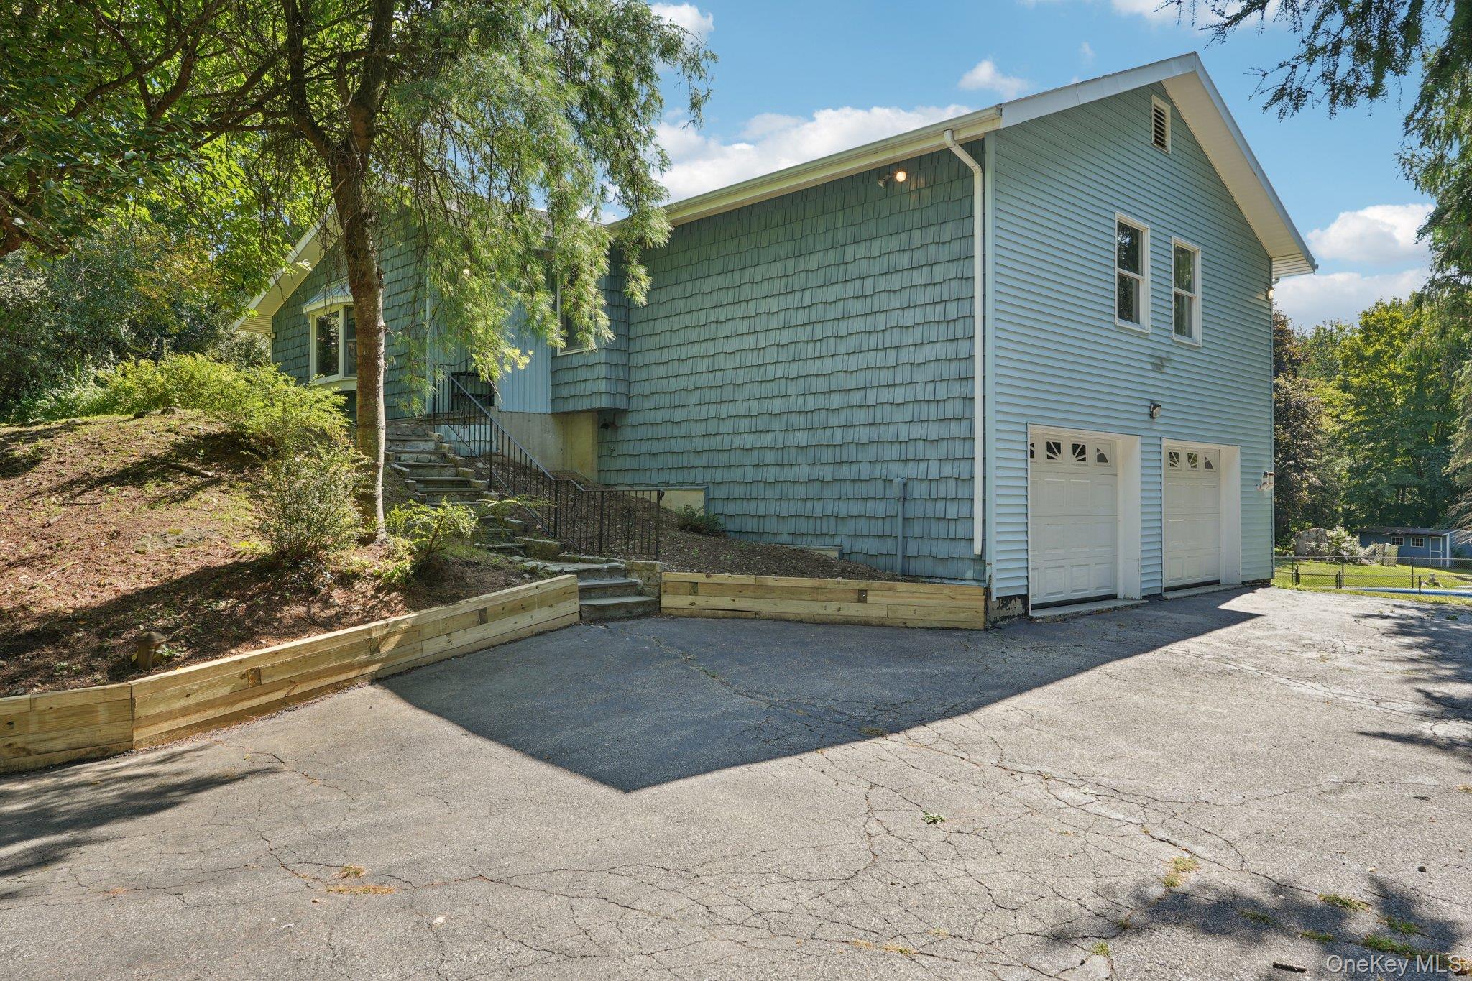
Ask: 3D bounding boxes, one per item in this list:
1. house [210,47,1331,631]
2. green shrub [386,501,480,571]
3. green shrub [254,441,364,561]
[{"bbox_3d":[0.438,-2.150,16.737,11.900,7.340,13.300,1,-1,-45],"label":"house"},{"bbox_3d":[-3.212,0.488,10.400,1.000,0.750,0.900,0,-1,0],"label":"green shrub"},{"bbox_3d":[-4.391,0.112,10.100,1.130,1.240,1.100,0,-1,0],"label":"green shrub"}]

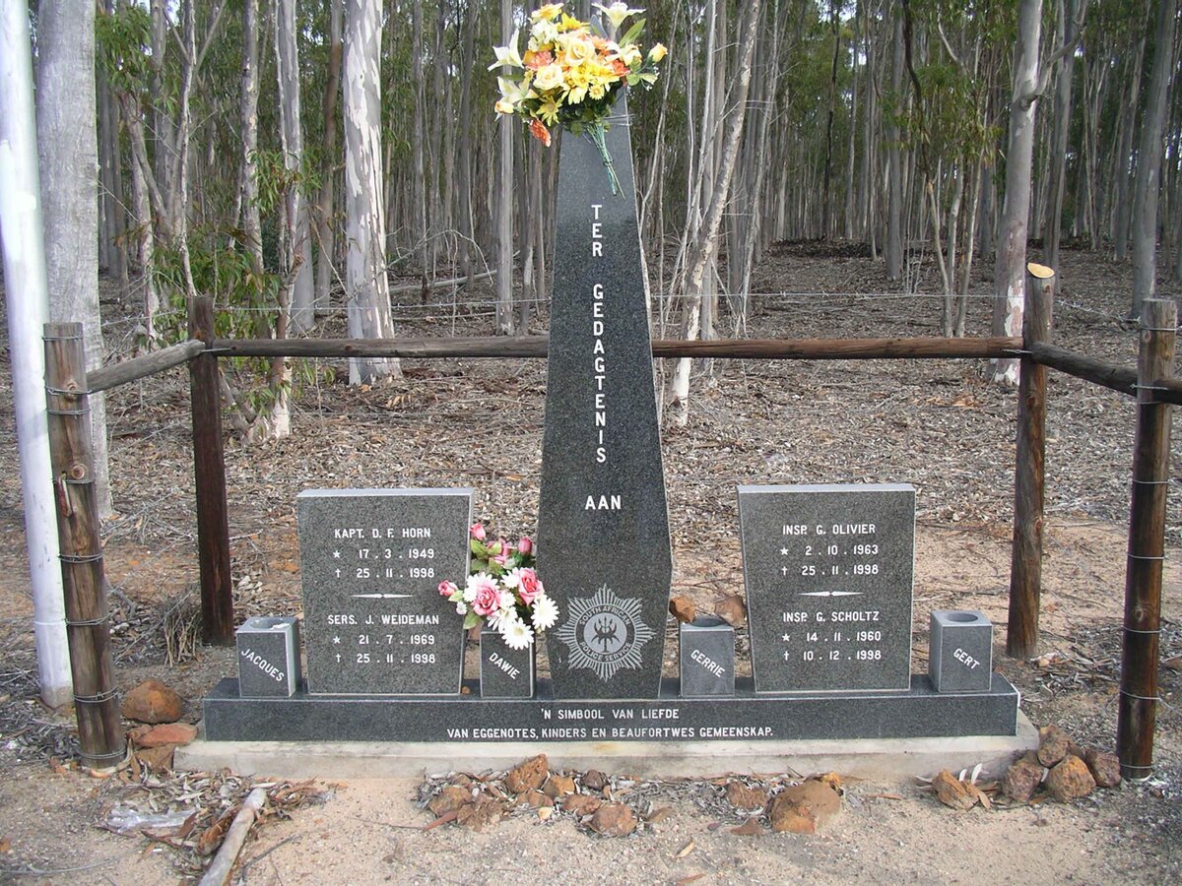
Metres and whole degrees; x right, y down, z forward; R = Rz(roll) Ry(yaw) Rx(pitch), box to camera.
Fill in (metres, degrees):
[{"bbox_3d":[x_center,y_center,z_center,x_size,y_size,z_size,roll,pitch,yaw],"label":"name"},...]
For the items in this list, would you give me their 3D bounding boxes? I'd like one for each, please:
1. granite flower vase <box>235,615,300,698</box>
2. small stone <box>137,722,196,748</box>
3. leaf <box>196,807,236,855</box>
[{"bbox_3d":[-0.977,0.653,3.849,0.150,0.201,0.150,-1,9,2],"label":"granite flower vase"},{"bbox_3d":[-1.271,0.877,3.789,0.172,0.053,0.112,-1,9,2],"label":"small stone"},{"bbox_3d":[-0.984,1.020,3.318,0.060,0.045,0.210,1,10,9],"label":"leaf"}]

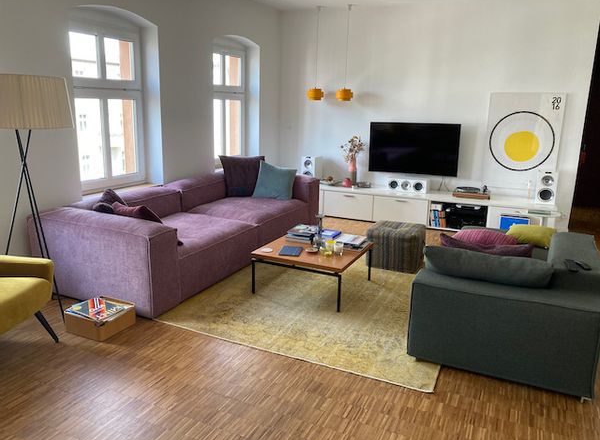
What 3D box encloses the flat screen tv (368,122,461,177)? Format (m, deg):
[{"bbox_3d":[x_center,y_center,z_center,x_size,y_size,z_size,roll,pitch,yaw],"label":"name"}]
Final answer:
[{"bbox_3d":[1.555,-0.970,6.649,1.223,0.695,0.060,7,14,25],"label":"flat screen tv"}]

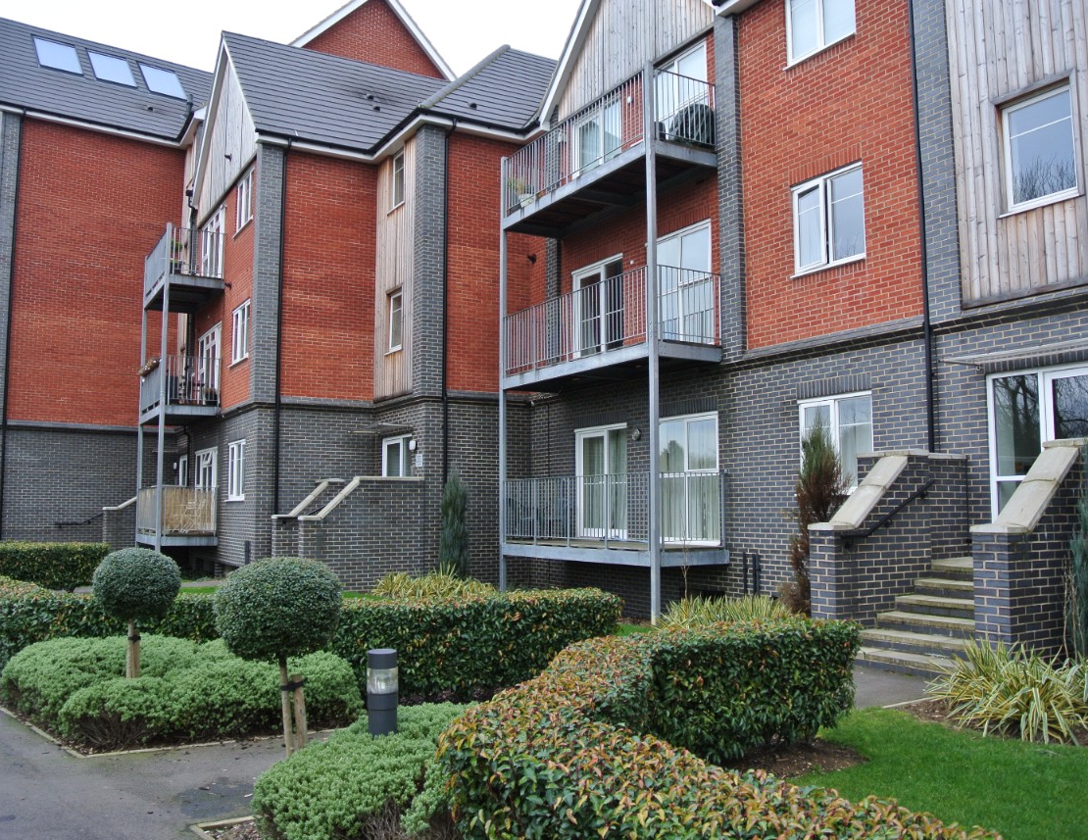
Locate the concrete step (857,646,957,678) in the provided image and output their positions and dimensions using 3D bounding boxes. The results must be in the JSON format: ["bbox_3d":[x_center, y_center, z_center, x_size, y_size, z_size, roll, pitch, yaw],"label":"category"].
[{"bbox_3d":[3.482,2.322,8.838,0.300,0.120,1.570,3,-6,-30],"label":"concrete step"}]

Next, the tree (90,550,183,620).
[{"bbox_3d":[-2.853,1.154,6.600,0.615,0.510,0.615,3,-6,-30],"label":"tree"}]

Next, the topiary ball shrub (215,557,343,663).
[{"bbox_3d":[-1.346,0.966,4.800,0.640,0.530,0.640,3,-6,-30],"label":"topiary ball shrub"}]

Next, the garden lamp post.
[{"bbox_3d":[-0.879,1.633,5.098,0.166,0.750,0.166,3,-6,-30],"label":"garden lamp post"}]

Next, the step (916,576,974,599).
[{"bbox_3d":[4.477,1.751,9.463,0.300,0.157,1.570,3,-6,-30],"label":"step"}]

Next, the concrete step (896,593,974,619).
[{"bbox_3d":[4.217,1.897,9.300,0.300,0.161,1.570,3,-6,-30],"label":"concrete step"}]

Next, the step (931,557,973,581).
[{"bbox_3d":[4.745,1.599,9.631,0.330,0.165,1.570,3,-6,-30],"label":"step"}]

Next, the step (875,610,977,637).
[{"bbox_3d":[3.978,2.046,9.149,0.300,0.159,1.570,3,-6,-30],"label":"step"}]

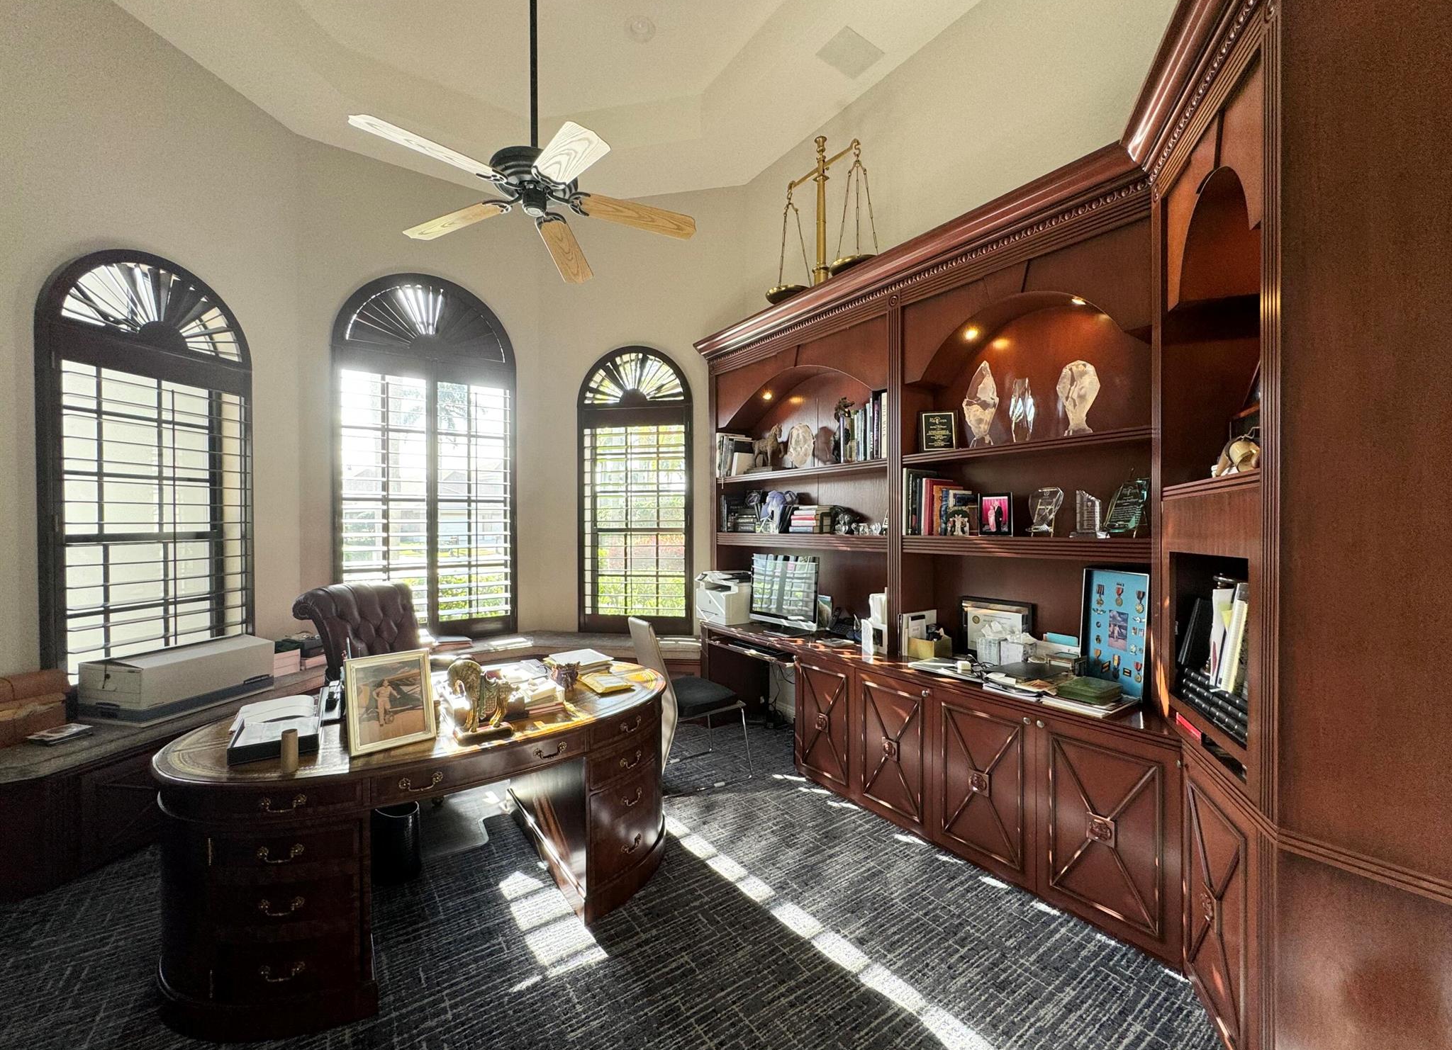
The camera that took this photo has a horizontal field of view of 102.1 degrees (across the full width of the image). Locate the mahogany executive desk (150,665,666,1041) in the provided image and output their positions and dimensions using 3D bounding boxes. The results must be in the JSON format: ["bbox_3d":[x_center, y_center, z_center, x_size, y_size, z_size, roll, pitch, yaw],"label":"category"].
[{"bbox_3d":[-1.061,1.087,2.335,1.710,0.765,0.980,-1,1,-41],"label":"mahogany executive desk"}]

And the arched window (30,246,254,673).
[{"bbox_3d":[-3.104,-0.259,3.194,0.120,2.365,1.003,0,0,11],"label":"arched window"}]

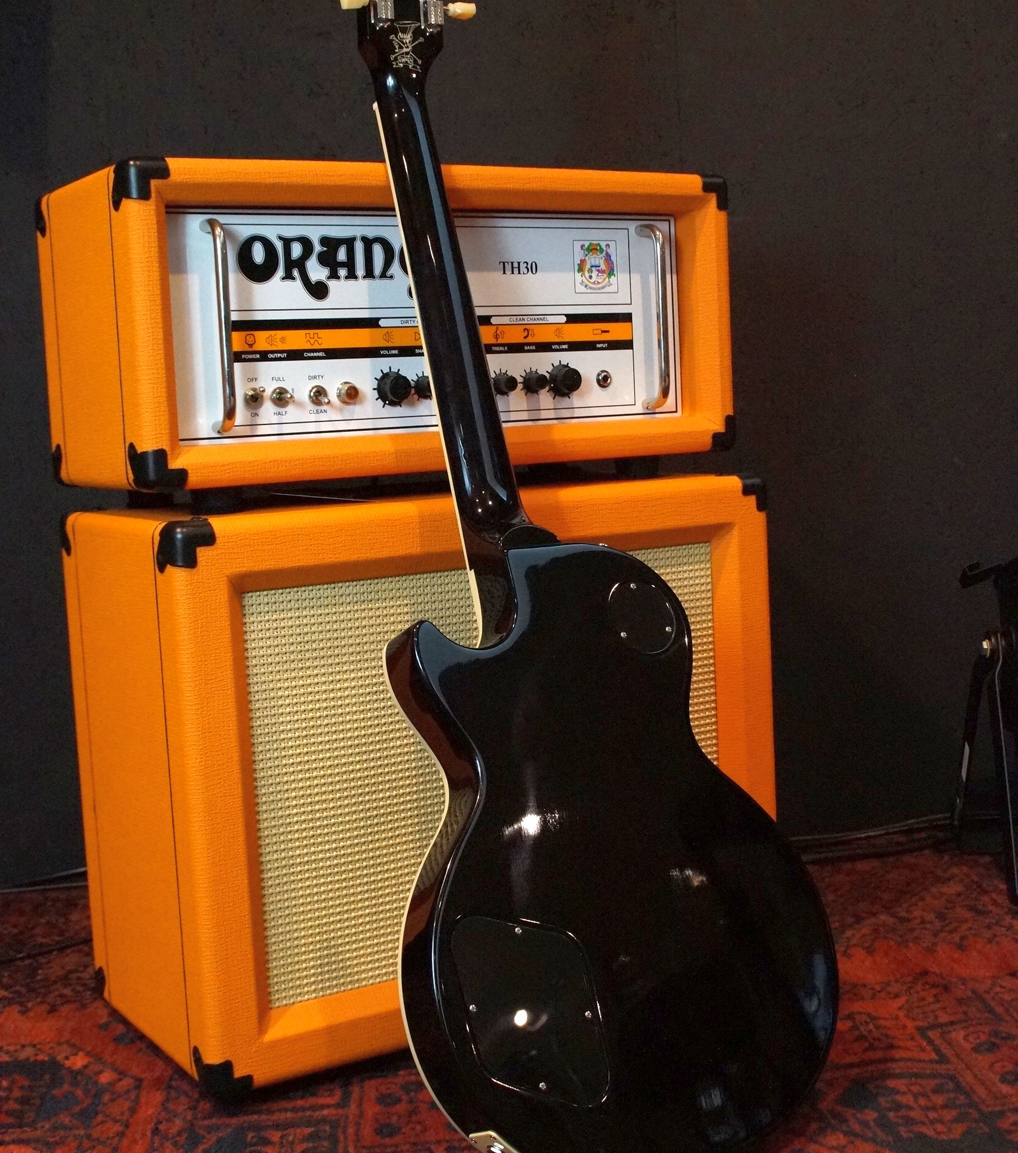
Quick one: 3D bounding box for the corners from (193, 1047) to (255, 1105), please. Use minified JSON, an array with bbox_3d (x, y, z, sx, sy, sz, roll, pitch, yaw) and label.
[{"bbox_3d":[-0.213,0.365,1.145,0.034,0.037,0.038,-6,6,-32],"label":"corners"}]

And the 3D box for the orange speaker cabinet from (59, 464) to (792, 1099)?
[{"bbox_3d":[-0.068,0.139,1.371,0.552,0.430,0.291,-6,6,-32],"label":"orange speaker cabinet"}]

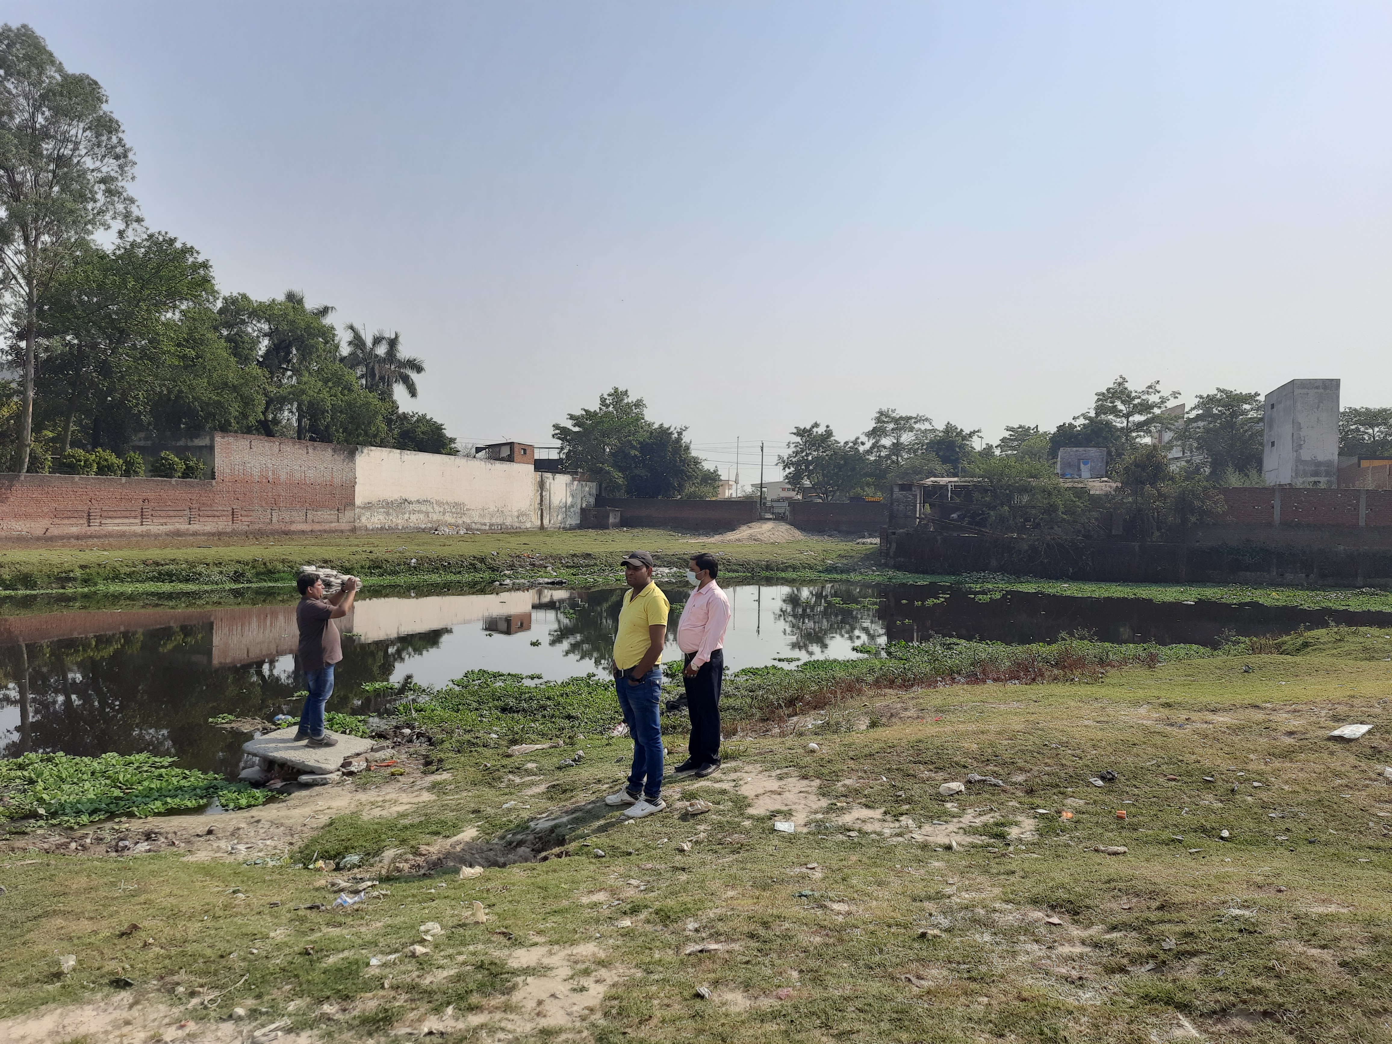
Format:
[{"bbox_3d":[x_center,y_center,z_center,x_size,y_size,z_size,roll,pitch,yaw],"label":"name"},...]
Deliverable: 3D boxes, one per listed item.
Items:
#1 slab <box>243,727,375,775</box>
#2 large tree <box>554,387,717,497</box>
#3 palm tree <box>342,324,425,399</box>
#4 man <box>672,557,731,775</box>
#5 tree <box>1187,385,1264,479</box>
[{"bbox_3d":[-3.805,2.232,9.500,1.180,0.100,1.250,1,1,9],"label":"slab"},{"bbox_3d":[-5.378,-5.669,86.000,14.000,12.600,11.500,1,1,0],"label":"large tree"},{"bbox_3d":[-25.915,-7.977,80.000,6.600,16.300,6.300,1,1,0],"label":"palm tree"},{"bbox_3d":[0.055,1.094,7.500,0.380,1.720,0.500,1,1,-29],"label":"man"},{"bbox_3d":[40.099,-4.236,73.000,6.600,12.000,6.600,1,1,0],"label":"tree"}]

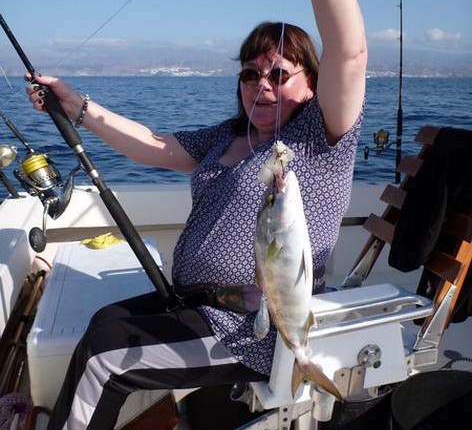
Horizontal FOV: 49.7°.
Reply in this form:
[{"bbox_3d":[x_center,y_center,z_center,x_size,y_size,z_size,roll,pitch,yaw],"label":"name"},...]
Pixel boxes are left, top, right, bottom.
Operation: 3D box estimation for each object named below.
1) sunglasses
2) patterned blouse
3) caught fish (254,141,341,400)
[{"bbox_3d":[0.098,-0.337,1.204,0.135,0.042,0.140,8,25,26],"label":"sunglasses"},{"bbox_3d":[0.075,0.051,1.331,0.470,0.680,0.360,13,20,40],"label":"patterned blouse"},{"bbox_3d":[0.111,0.127,0.947,0.130,0.480,0.080,5,19,35],"label":"caught fish"}]

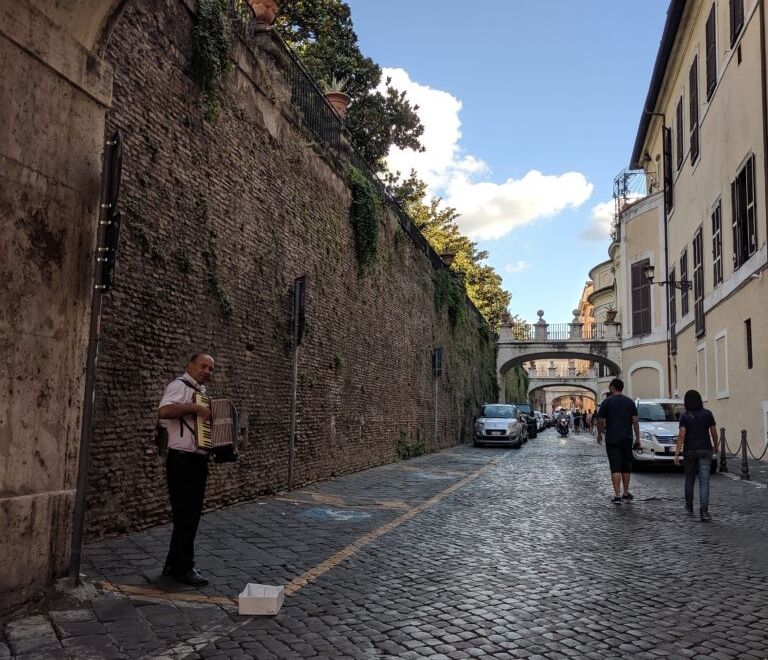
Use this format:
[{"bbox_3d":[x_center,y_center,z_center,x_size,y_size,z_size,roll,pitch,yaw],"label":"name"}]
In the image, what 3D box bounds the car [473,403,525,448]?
[{"bbox_3d":[4.616,3.689,29.702,1.730,1.630,4.080,0,-6,16],"label":"car"}]

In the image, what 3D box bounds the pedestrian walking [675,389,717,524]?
[{"bbox_3d":[4.032,1.591,9.950,0.560,1.600,0.450,0,-6,13],"label":"pedestrian walking"}]

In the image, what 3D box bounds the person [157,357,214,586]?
[{"bbox_3d":[-1.441,1.012,5.771,0.460,1.670,0.520,-2,-7,25],"label":"person"}]

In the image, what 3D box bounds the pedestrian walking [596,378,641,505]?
[{"bbox_3d":[3.477,1.636,11.409,0.620,1.770,0.400,0,-6,13],"label":"pedestrian walking"}]

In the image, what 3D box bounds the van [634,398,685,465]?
[{"bbox_3d":[6.802,2.534,18.688,1.840,1.690,4.450,0,-6,13],"label":"van"}]

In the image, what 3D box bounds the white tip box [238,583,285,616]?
[{"bbox_3d":[-0.765,1.701,4.845,0.231,0.110,0.298,1,-6,0],"label":"white tip box"}]

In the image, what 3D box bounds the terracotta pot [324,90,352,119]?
[{"bbox_3d":[-0.981,-4.578,15.970,0.640,0.570,0.640,1,-6,0],"label":"terracotta pot"}]

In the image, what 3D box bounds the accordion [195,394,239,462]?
[{"bbox_3d":[-1.202,0.700,5.520,0.210,0.480,0.360,-3,-8,37],"label":"accordion"}]

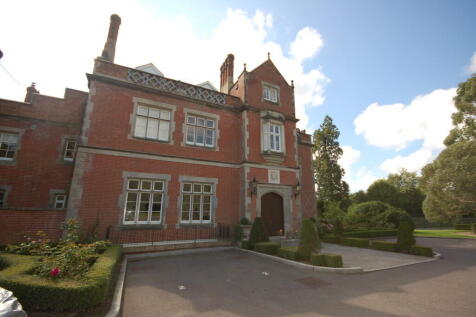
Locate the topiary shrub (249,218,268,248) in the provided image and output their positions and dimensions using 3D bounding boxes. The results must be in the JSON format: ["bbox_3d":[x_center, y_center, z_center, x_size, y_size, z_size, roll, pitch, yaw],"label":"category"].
[{"bbox_3d":[1.100,4.043,10.837,1.050,1.630,1.050,1,-13,0],"label":"topiary shrub"}]

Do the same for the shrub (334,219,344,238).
[{"bbox_3d":[5.988,4.352,11.885,0.580,1.420,0.580,7,-14,-26],"label":"shrub"}]

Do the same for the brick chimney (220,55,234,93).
[{"bbox_3d":[-0.967,-6.569,16.760,0.560,3.400,1.800,7,-14,-26],"label":"brick chimney"}]

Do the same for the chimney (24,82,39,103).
[{"bbox_3d":[-14.095,-4.468,13.608,0.520,1.600,0.550,7,-14,-26],"label":"chimney"}]

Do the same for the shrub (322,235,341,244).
[{"bbox_3d":[4.723,4.133,10.162,0.902,0.330,0.550,-6,-14,27],"label":"shrub"}]

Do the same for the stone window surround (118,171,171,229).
[{"bbox_3d":[-4.156,1.888,8.939,2.000,2.430,0.250,7,-14,-26],"label":"stone window surround"}]

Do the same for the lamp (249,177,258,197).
[{"bbox_3d":[1.016,1.802,12.672,0.420,1.220,0.620,7,-14,-26],"label":"lamp"}]

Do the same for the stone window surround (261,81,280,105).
[{"bbox_3d":[2.266,-4.410,13.547,1.500,1.380,0.250,6,-14,-26],"label":"stone window surround"}]

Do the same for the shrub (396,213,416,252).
[{"bbox_3d":[7.548,3.417,9.078,0.720,1.620,0.720,7,-14,-26],"label":"shrub"}]

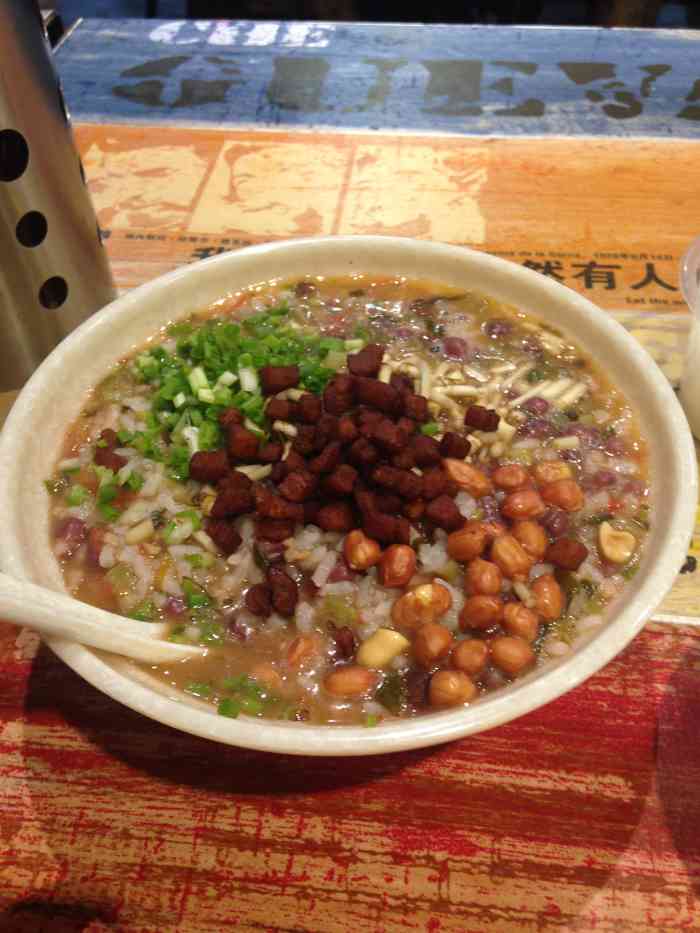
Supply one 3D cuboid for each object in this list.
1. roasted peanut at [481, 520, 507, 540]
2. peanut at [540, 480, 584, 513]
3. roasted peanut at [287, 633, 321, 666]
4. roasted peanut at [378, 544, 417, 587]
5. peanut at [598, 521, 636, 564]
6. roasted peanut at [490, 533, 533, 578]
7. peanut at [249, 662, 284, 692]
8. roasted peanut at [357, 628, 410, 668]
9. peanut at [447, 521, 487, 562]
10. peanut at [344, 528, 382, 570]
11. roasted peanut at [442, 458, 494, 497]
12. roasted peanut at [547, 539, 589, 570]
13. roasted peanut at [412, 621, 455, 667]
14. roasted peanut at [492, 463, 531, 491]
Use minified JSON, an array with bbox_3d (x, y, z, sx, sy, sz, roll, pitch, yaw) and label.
[{"bbox_3d":[0.041,0.019,0.256,0.011,0.009,0.009,18,50,18],"label":"roasted peanut"},{"bbox_3d":[0.063,0.009,0.262,0.013,0.009,0.009,23,52,21],"label":"peanut"},{"bbox_3d":[-0.012,0.049,0.234,0.009,0.008,0.011,21,51,19],"label":"roasted peanut"},{"bbox_3d":[0.013,0.027,0.246,0.010,0.009,0.013,10,48,11],"label":"roasted peanut"},{"bbox_3d":[0.076,0.022,0.253,0.009,0.007,0.015,-14,48,-11],"label":"peanut"},{"bbox_3d":[0.044,0.025,0.244,0.009,0.009,0.014,-22,51,-18],"label":"roasted peanut"},{"bbox_3d":[-0.021,0.054,0.229,0.011,0.008,0.009,22,52,21],"label":"peanut"},{"bbox_3d":[0.009,0.047,0.231,0.015,0.007,0.009,-35,55,-27],"label":"roasted peanut"},{"bbox_3d":[0.033,0.021,0.253,0.010,0.009,0.014,31,55,27],"label":"peanut"},{"bbox_3d":[0.004,0.023,0.252,0.010,0.009,0.014,-28,52,-22],"label":"peanut"},{"bbox_3d":[0.035,0.003,0.265,0.016,0.009,0.010,34,56,28],"label":"roasted peanut"},{"bbox_3d":[0.061,0.025,0.249,0.012,0.009,0.009,7,48,8],"label":"roasted peanut"},{"bbox_3d":[0.021,0.046,0.228,0.010,0.008,0.013,14,49,13],"label":"roasted peanut"},{"bbox_3d":[0.048,0.003,0.268,0.011,0.008,0.009,-1,47,0],"label":"roasted peanut"}]

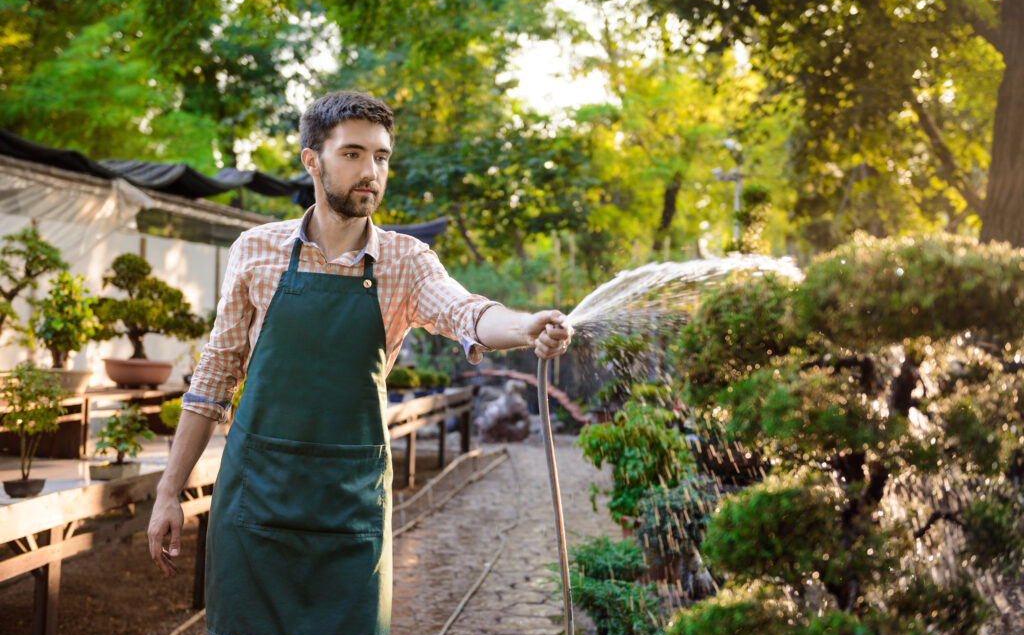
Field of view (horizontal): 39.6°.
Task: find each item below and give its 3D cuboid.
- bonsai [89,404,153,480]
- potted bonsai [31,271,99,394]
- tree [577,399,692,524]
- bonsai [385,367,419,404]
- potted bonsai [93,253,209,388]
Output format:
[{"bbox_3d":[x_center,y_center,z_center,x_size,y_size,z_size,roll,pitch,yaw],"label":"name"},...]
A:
[{"bbox_3d":[-1.591,0.508,5.780,0.255,0.305,0.210,1,-1,-7],"label":"bonsai"},{"bbox_3d":[-2.124,0.071,6.750,0.320,0.585,0.300,1,-1,-7],"label":"potted bonsai"},{"bbox_3d":[0.685,0.799,7.950,0.640,0.660,0.560,1,-1,-7],"label":"tree"},{"bbox_3d":[-0.932,0.570,12.100,0.300,0.305,0.300,1,-1,-7],"label":"bonsai"},{"bbox_3d":[-1.868,0.016,7.350,0.600,0.700,0.460,1,-1,-7],"label":"potted bonsai"}]

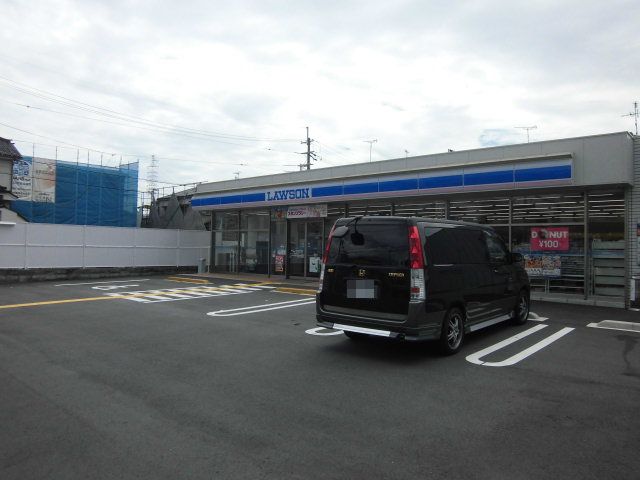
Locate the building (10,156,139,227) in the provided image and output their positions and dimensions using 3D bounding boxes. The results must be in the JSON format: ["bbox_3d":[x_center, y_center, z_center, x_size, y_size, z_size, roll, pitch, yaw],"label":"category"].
[{"bbox_3d":[-22.852,-2.365,42.265,7.300,8.600,9.800,0,-1,40],"label":"building"}]

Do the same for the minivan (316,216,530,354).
[{"bbox_3d":[2.030,0.600,7.780,1.710,1.830,4.650,0,0,41],"label":"minivan"}]

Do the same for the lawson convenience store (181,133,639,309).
[{"bbox_3d":[3.680,-0.285,18.095,16.200,3.900,8.400,0,-1,40],"label":"lawson convenience store"}]

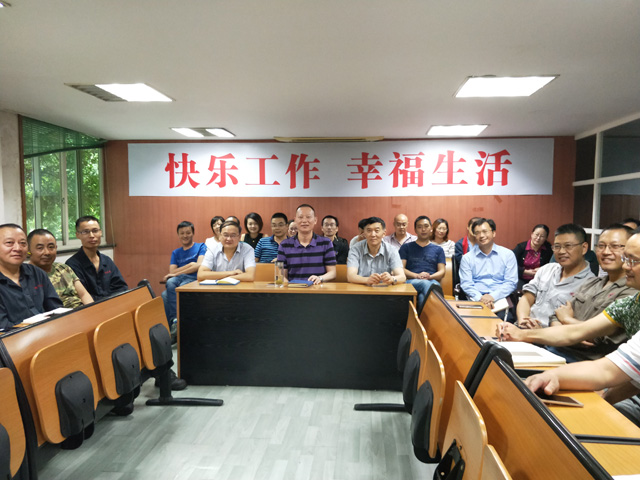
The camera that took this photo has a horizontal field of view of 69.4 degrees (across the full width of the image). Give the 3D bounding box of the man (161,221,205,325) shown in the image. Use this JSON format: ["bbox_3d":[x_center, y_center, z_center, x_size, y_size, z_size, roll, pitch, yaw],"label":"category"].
[{"bbox_3d":[-1.348,0.442,4.882,0.480,1.272,0.720,0,3,5],"label":"man"}]

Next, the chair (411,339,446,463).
[{"bbox_3d":[0.485,0.729,2.094,0.180,0.510,0.420,0,3,5],"label":"chair"}]

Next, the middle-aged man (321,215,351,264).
[{"bbox_3d":[0.118,0.391,5.230,0.480,1.335,0.720,0,3,0],"label":"middle-aged man"}]

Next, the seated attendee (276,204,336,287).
[{"bbox_3d":[-0.123,0.397,4.229,0.540,1.435,0.720,0,3,0],"label":"seated attendee"}]

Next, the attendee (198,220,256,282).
[{"bbox_3d":[-0.822,0.476,4.183,0.530,1.283,0.700,0,3,-2],"label":"attendee"}]

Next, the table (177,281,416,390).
[{"bbox_3d":[-0.170,0.762,3.838,1.870,0.750,0.460,0,3,5],"label":"table"}]

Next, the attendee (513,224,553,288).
[{"bbox_3d":[2.310,0.454,5.033,0.460,1.231,0.720,1,3,20],"label":"attendee"}]

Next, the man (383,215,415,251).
[{"bbox_3d":[0.932,0.377,5.379,0.480,1.346,0.720,0,3,6],"label":"man"}]

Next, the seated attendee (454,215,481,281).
[{"bbox_3d":[1.727,0.408,5.131,0.480,1.313,0.720,1,3,14],"label":"seated attendee"}]

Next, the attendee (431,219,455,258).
[{"bbox_3d":[1.382,0.403,5.331,0.440,1.299,0.720,0,3,9],"label":"attendee"}]

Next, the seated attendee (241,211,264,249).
[{"bbox_3d":[-0.751,0.368,5.329,0.420,1.369,0.700,0,3,-3],"label":"seated attendee"}]

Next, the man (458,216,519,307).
[{"bbox_3d":[1.458,0.472,4.033,0.520,1.307,0.750,1,3,20],"label":"man"}]

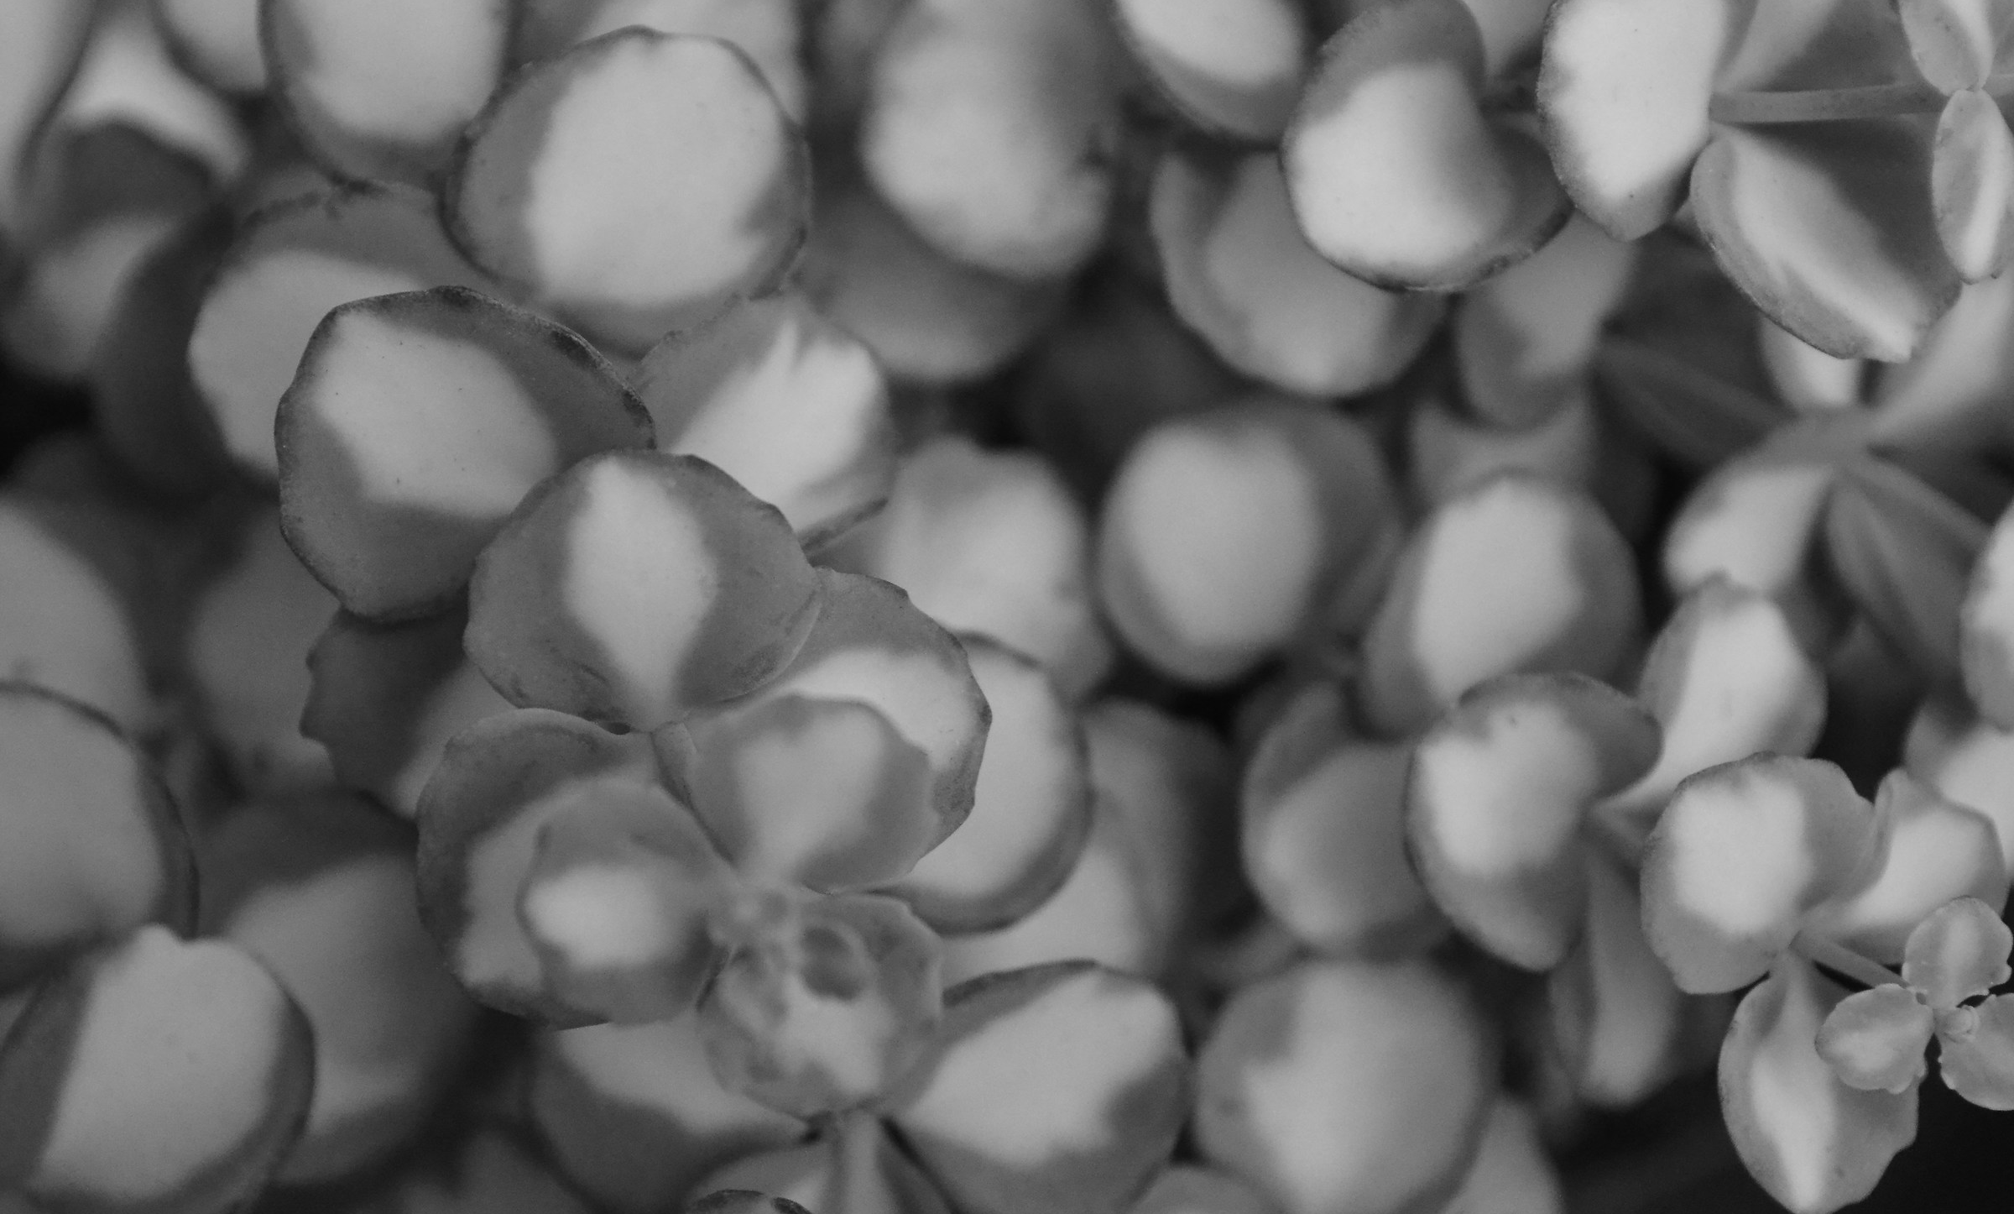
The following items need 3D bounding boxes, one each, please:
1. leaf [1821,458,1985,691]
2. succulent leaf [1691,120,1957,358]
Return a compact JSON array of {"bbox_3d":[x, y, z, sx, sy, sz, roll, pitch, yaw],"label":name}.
[{"bbox_3d":[0.057,-0.002,0.292,0.011,0.005,0.017,-28,88,-21],"label":"leaf"},{"bbox_3d":[0.054,-0.024,0.302,0.020,0.015,0.006,49,17,-7],"label":"succulent leaf"}]

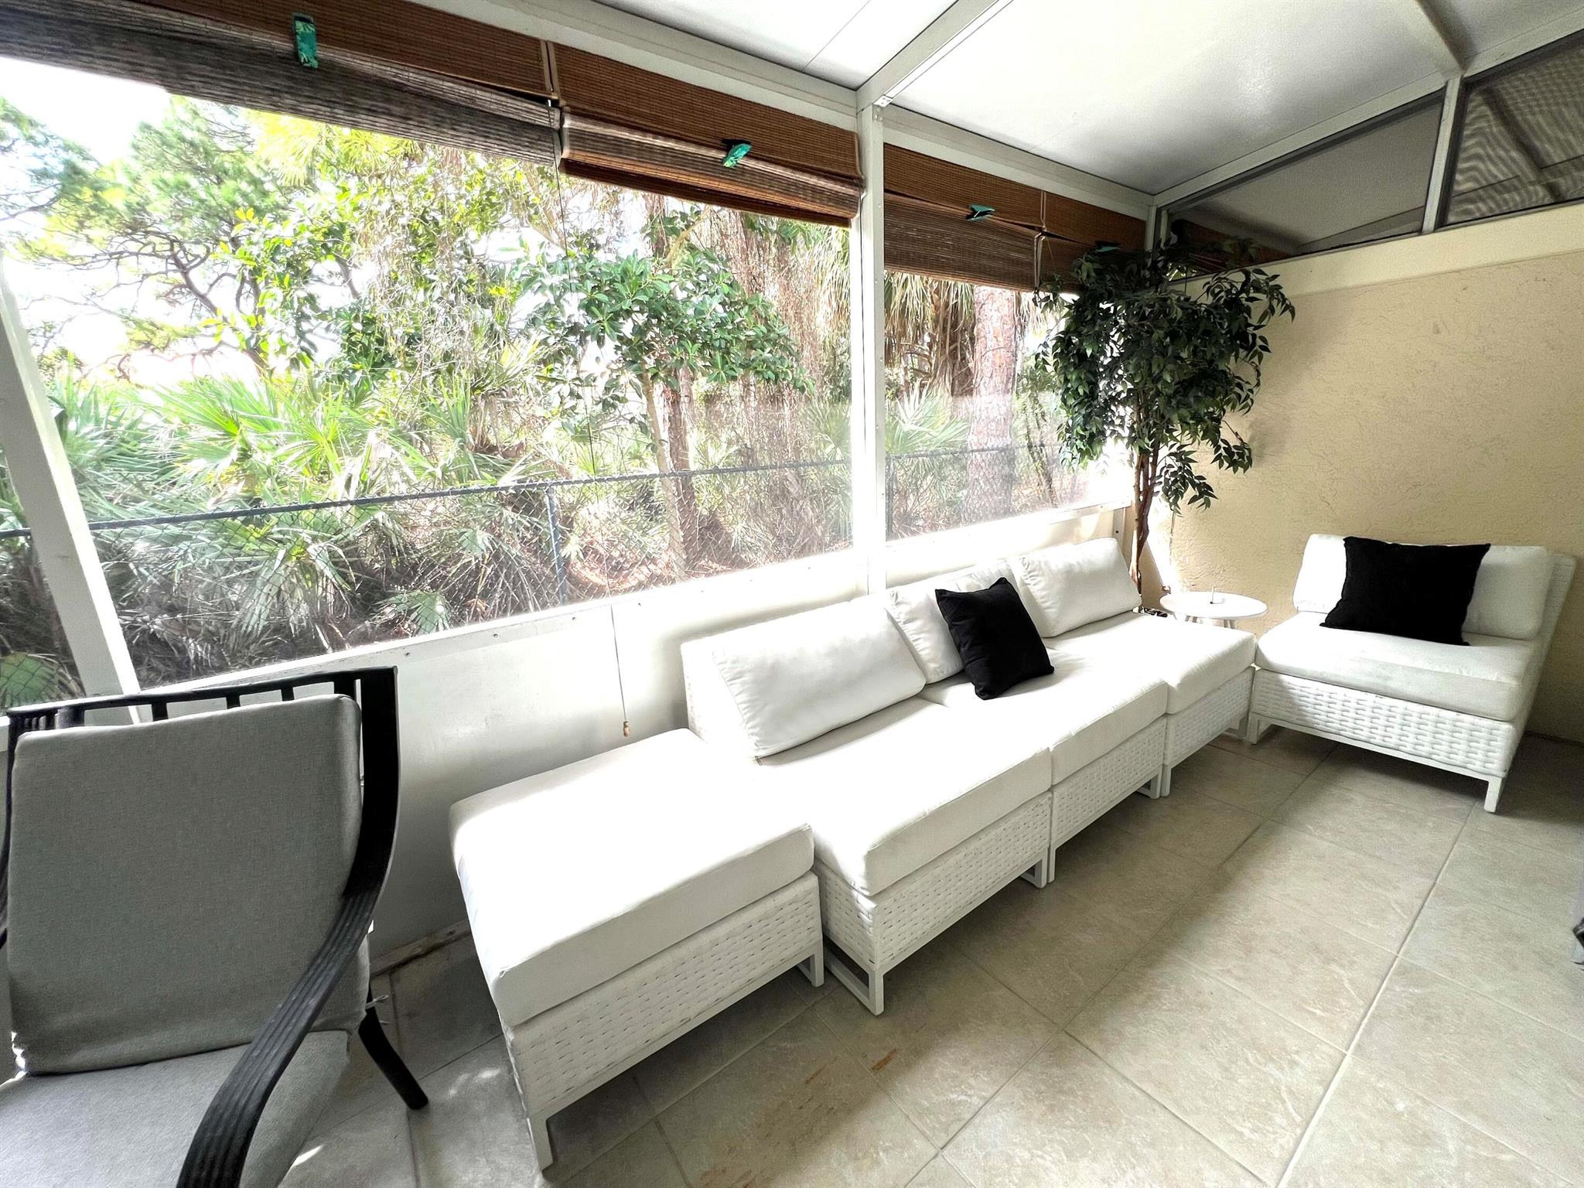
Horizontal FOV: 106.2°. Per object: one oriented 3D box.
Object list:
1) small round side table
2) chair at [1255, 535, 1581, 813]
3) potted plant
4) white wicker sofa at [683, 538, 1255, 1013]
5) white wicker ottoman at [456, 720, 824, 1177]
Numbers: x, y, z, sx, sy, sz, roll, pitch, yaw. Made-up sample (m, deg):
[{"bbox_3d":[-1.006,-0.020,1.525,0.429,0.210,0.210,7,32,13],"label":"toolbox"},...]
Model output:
[{"bbox_3d":[2.102,0.285,3.013,0.441,0.449,0.441,-13,16,-33],"label":"small round side table"},{"bbox_3d":[2.489,0.218,2.432,0.894,0.801,0.694,-13,16,-35],"label":"chair"},{"bbox_3d":[1.831,-0.607,3.037,1.001,2.203,0.854,-13,16,-33],"label":"potted plant"},{"bbox_3d":[0.795,0.361,2.282,2.149,0.808,0.921,-13,16,-33],"label":"white wicker sofa"},{"bbox_3d":[-0.414,0.779,1.571,0.692,0.473,0.711,-12,15,-32],"label":"white wicker ottoman"}]

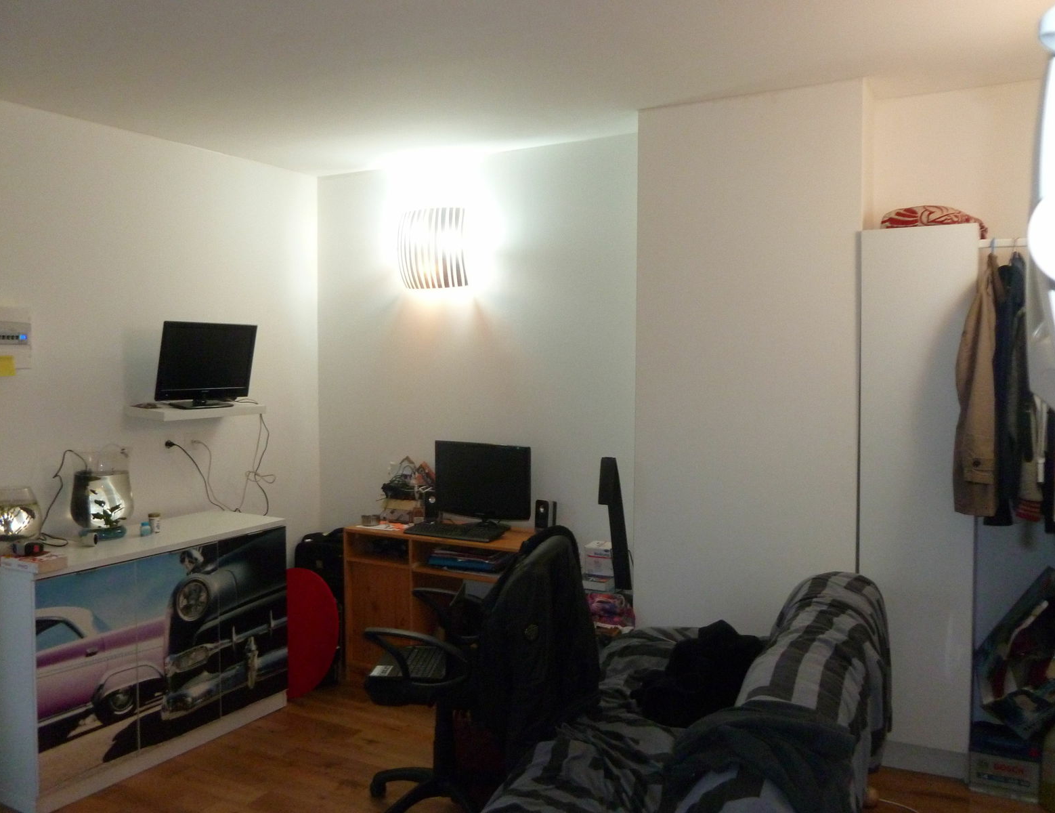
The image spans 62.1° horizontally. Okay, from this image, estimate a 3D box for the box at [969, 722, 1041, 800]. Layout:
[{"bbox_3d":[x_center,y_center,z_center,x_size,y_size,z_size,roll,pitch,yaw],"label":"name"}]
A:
[{"bbox_3d":[1.685,1.252,3.090,0.210,0.176,0.174,1,3,29],"label":"box"}]

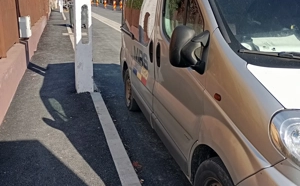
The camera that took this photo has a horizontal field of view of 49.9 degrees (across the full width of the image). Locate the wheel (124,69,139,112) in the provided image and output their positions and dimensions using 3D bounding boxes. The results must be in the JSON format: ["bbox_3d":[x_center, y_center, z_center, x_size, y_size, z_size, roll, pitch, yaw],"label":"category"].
[{"bbox_3d":[-0.238,-0.043,4.974,0.205,0.668,0.668,-2,16,-14],"label":"wheel"}]

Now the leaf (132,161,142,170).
[{"bbox_3d":[-0.126,0.745,3.323,0.110,0.025,0.115,-2,16,-14],"label":"leaf"}]

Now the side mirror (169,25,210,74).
[{"bbox_3d":[0.270,-0.292,2.204,0.240,0.305,0.200,-2,16,-14],"label":"side mirror"}]

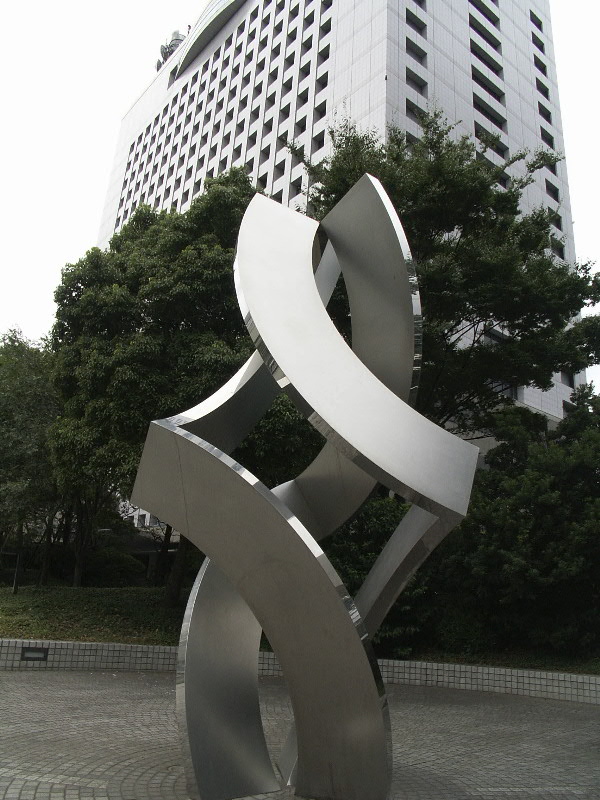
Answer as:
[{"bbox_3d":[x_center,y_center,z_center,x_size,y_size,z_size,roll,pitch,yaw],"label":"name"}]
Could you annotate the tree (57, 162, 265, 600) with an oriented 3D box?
[{"bbox_3d":[-2.900,-0.700,16.600,7.000,11.700,7.000,4,-20,0],"label":"tree"}]

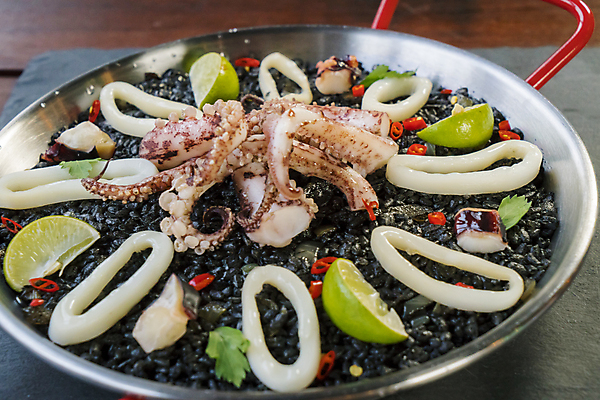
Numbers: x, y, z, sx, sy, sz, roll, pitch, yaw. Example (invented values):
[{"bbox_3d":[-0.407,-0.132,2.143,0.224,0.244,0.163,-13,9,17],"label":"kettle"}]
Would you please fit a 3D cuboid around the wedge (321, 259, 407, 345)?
[{"bbox_3d":[0.031,0.047,0.553,0.026,0.029,0.049,-28,42,-28],"label":"wedge"}]

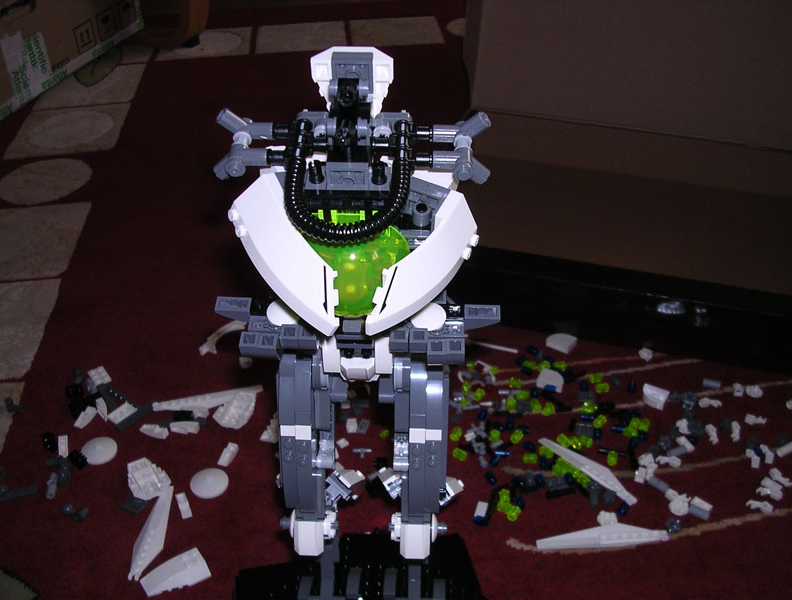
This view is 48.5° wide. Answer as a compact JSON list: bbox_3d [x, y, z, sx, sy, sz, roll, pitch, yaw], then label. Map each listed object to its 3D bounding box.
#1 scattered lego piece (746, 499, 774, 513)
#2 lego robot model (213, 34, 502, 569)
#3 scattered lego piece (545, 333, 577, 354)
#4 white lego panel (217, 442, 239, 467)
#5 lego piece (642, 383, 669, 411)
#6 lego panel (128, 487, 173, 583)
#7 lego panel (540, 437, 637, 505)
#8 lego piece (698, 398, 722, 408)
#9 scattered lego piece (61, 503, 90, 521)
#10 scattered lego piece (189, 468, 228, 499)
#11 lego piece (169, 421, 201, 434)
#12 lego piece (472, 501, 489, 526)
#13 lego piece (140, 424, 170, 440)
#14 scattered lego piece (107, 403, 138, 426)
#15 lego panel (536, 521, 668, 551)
[{"bbox_3d":[0.287,0.163,0.694,0.021,0.005,0.009,8,33,12],"label":"scattered lego piece"},{"bbox_3d":[-0.017,0.021,0.405,0.123,0.261,0.098,1,33,2],"label":"lego robot model"},{"bbox_3d":[0.167,0.042,0.881,0.024,0.009,0.024,22,38,30],"label":"scattered lego piece"},{"bbox_3d":[-0.143,0.131,0.746,0.008,0.010,0.024,6,37,11],"label":"white lego panel"},{"bbox_3d":[0.234,0.087,0.787,0.023,0.011,0.017,15,40,22],"label":"lego piece"},{"bbox_3d":[-0.187,0.178,0.678,0.023,0.011,0.093,1,32,4],"label":"lego panel"},{"bbox_3d":[0.159,0.140,0.725,0.017,0.009,0.094,-31,46,-32],"label":"lego panel"},{"bbox_3d":[0.280,0.092,0.782,0.021,0.006,0.008,5,37,10],"label":"lego piece"},{"bbox_3d":[-0.250,0.166,0.687,0.022,0.008,0.009,9,34,14],"label":"scattered lego piece"},{"bbox_3d":[-0.156,0.152,0.734,0.032,0.007,0.032,0,38,2],"label":"scattered lego piece"},{"bbox_3d":[-0.188,0.114,0.783,0.026,0.007,0.009,1,38,4],"label":"lego piece"},{"bbox_3d":[0.068,0.170,0.697,0.008,0.011,0.016,9,39,14],"label":"lego piece"},{"bbox_3d":[-0.211,0.116,0.767,0.026,0.006,0.013,9,34,13],"label":"lego piece"},{"bbox_3d":[-0.244,0.101,0.784,0.016,0.005,0.025,19,37,27],"label":"scattered lego piece"},{"bbox_3d":[0.157,0.178,0.669,0.101,0.006,0.018,-3,33,-5],"label":"lego panel"}]

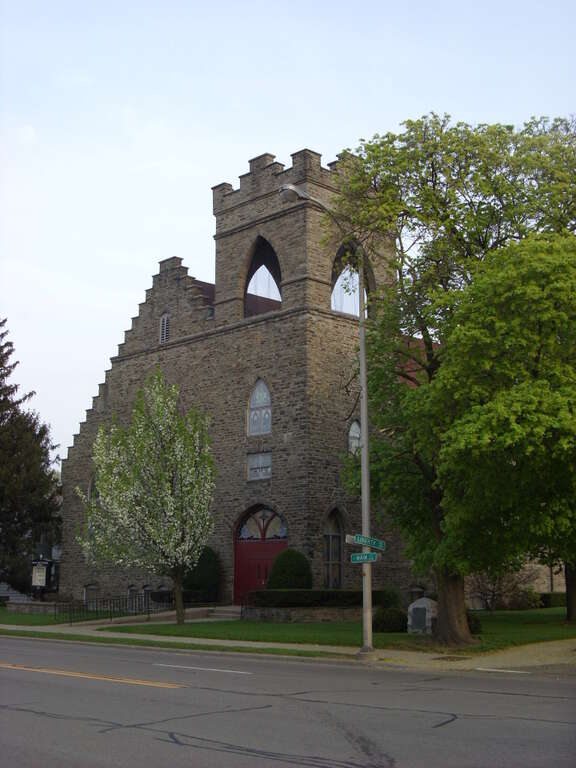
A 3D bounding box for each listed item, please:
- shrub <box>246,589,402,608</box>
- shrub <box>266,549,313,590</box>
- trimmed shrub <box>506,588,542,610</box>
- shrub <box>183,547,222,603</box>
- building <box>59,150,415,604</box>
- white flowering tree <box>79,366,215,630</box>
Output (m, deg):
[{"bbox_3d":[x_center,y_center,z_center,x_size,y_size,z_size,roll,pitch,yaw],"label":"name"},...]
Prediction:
[{"bbox_3d":[0.885,6.269,36.319,1.000,0.580,6.280,9,-12,-42],"label":"shrub"},{"bbox_3d":[0.045,6.013,38.536,1.430,1.780,1.430,0,-9,0],"label":"shrub"},{"bbox_3d":[8.947,8.152,47.000,1.300,0.900,1.400,9,-12,-42],"label":"trimmed shrub"},{"bbox_3d":[-2.878,6.434,41.642,1.310,1.930,1.310,0,-9,0],"label":"shrub"},{"bbox_3d":[2.139,1.540,51.702,17.500,15.400,14.250,9,-12,-42],"label":"building"},{"bbox_3d":[-4.217,3.297,37.105,3.910,7.570,4.030,0,-9,0],"label":"white flowering tree"}]

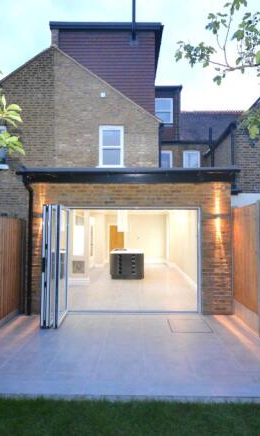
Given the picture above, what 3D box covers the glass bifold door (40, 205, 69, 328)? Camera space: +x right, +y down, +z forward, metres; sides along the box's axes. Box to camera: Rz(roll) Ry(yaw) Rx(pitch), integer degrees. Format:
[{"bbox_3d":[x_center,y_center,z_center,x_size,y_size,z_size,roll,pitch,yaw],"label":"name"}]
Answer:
[{"bbox_3d":[-1.330,0.830,5.010,0.280,2.070,0.900,0,-3,0],"label":"glass bifold door"}]

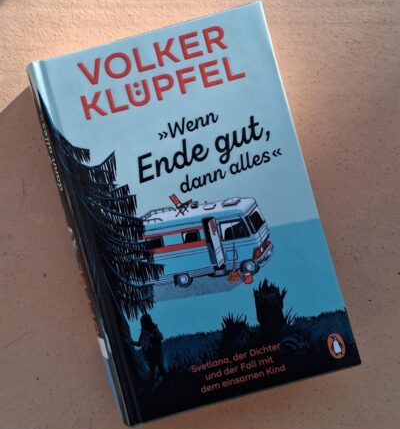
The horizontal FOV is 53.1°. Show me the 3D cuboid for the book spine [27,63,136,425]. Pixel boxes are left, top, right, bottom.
[{"bbox_3d":[-0.071,0.018,0.248,0.014,0.034,0.218,-15,90,0],"label":"book spine"}]

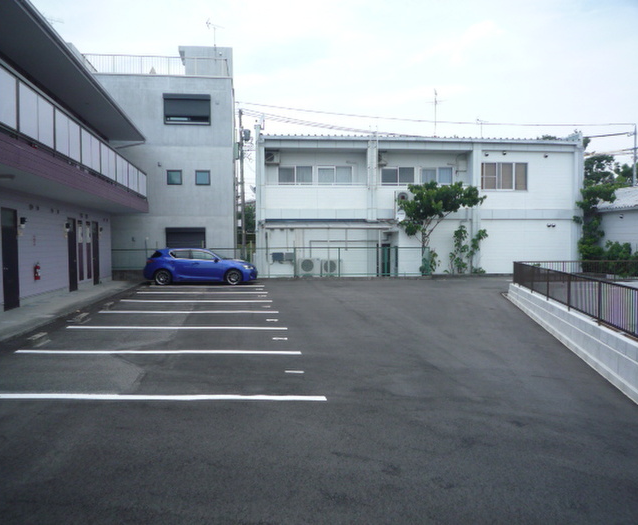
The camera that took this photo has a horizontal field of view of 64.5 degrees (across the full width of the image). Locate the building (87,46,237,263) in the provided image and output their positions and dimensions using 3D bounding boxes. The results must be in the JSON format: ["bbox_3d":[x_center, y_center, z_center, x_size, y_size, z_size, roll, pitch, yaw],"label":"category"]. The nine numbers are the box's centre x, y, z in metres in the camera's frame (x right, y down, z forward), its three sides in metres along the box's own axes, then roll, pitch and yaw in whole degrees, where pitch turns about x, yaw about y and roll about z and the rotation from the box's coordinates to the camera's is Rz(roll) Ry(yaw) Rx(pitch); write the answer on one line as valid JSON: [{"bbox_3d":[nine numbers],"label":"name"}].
[{"bbox_3d":[-7.658,-4.529,26.250,6.600,10.350,8.000,-1,2,-8],"label":"building"}]

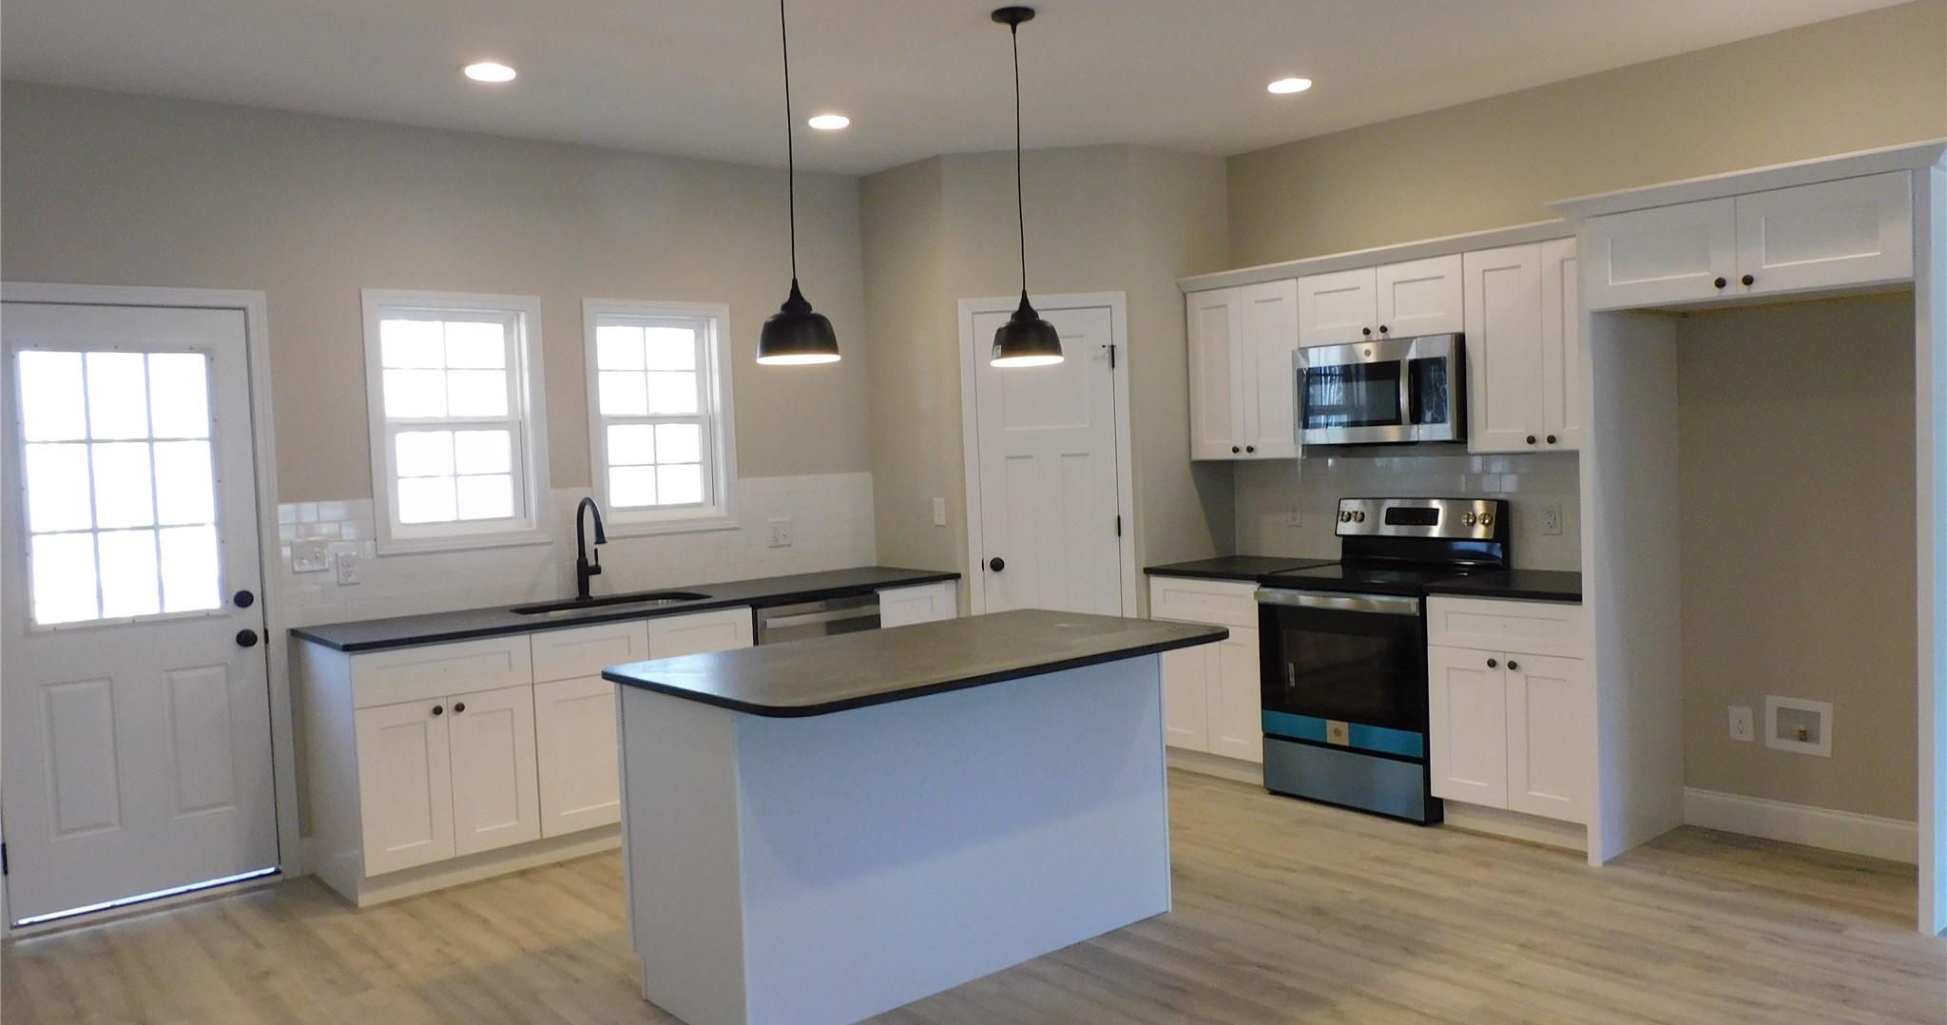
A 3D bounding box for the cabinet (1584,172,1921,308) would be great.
[{"bbox_3d":[2.574,-0.827,4.322,0.627,0.306,0.917,-5,4,-40],"label":"cabinet"}]

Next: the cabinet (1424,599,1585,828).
[{"bbox_3d":[2.123,0.688,4.965,0.646,0.794,0.593,-5,4,-40],"label":"cabinet"}]

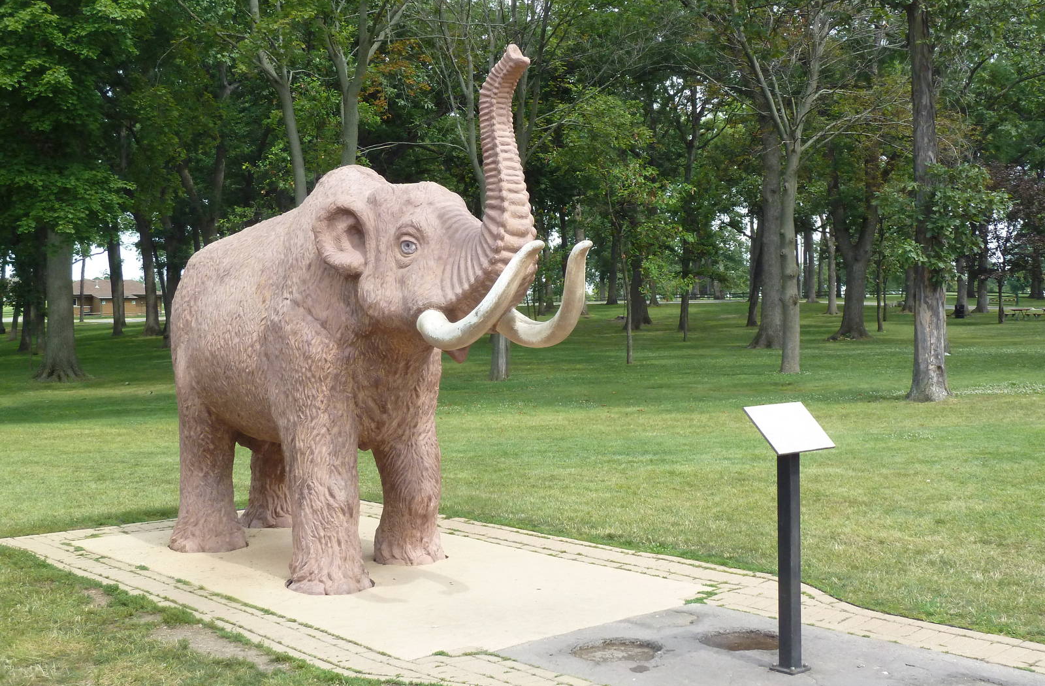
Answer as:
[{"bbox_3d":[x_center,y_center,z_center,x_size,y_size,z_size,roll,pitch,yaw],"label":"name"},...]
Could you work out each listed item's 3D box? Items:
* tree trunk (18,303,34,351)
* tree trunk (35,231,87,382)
[{"bbox_3d":[-18.513,-0.624,49.500,0.578,1.885,0.517,-1,2,-20],"label":"tree trunk"},{"bbox_3d":[-10.756,-0.891,31.000,1.143,3.456,1.029,-1,2,-19],"label":"tree trunk"}]

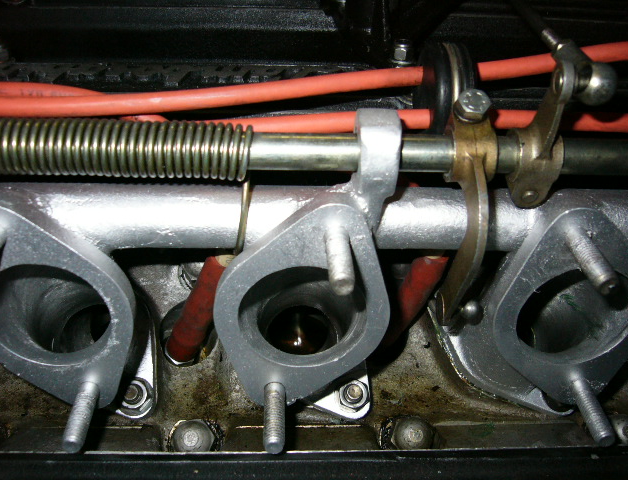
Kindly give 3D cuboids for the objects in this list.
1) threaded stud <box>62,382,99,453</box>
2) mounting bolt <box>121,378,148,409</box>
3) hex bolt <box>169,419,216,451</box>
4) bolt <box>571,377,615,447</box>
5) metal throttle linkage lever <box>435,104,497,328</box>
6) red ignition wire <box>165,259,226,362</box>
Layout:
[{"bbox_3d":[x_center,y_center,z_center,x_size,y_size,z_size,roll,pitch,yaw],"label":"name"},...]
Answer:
[{"bbox_3d":[-0.085,0.064,0.235,0.008,0.008,0.027,0,32,-2],"label":"threaded stud"},{"bbox_3d":[-0.084,0.071,0.301,0.013,0.012,0.015,0,65,-1],"label":"mounting bolt"},{"bbox_3d":[-0.056,0.092,0.299,0.018,0.016,0.020,0,71,-2],"label":"hex bolt"},{"bbox_3d":[0.105,0.064,0.243,0.008,0.008,0.027,0,32,-2],"label":"bolt"},{"bbox_3d":[0.059,-0.006,0.247,0.022,0.101,0.024,0,32,-2],"label":"metal throttle linkage lever"},{"bbox_3d":[-0.053,0.033,0.302,0.015,0.060,0.015,19,31,-13],"label":"red ignition wire"}]

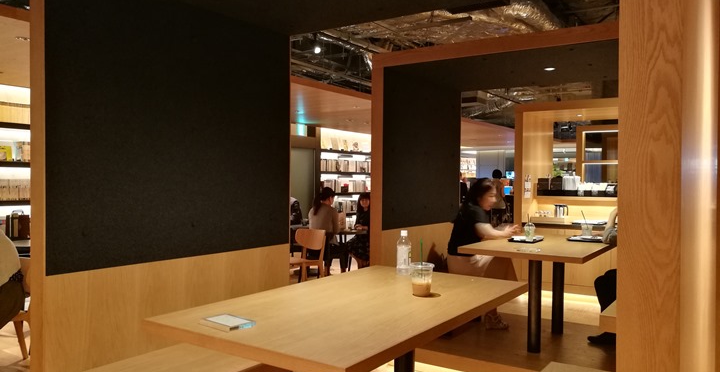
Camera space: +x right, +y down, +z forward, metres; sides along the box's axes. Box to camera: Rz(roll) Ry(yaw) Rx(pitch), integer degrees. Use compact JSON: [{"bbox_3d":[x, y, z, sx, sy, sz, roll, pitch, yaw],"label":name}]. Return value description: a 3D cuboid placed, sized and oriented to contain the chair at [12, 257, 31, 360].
[{"bbox_3d":[-2.605,0.923,3.961,0.520,0.790,0.490,0,1,-44],"label":"chair"}]

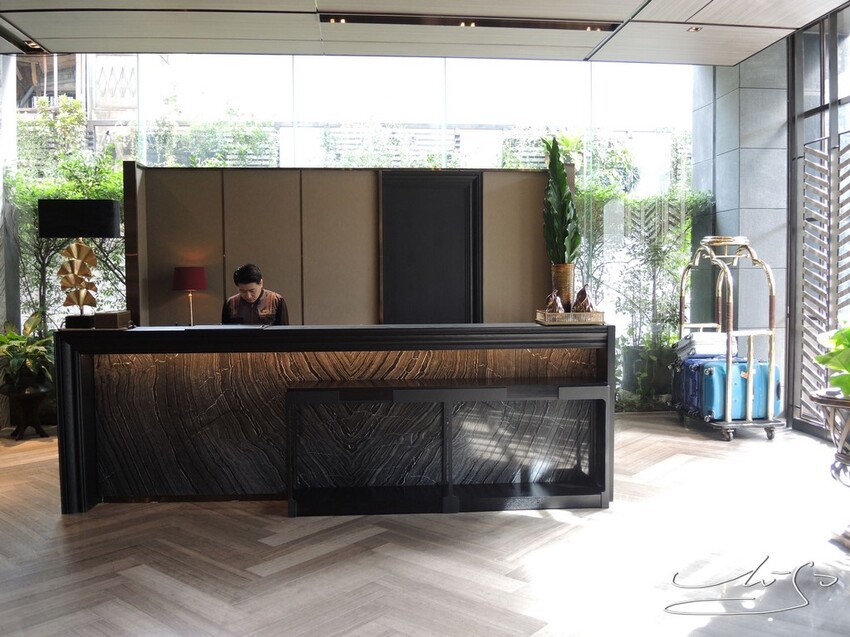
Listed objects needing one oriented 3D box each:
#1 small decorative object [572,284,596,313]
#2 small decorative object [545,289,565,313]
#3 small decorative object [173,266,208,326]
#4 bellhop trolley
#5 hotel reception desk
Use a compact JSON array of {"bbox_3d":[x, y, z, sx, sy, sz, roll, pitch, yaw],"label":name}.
[{"bbox_3d":[1.012,-0.096,4.361,0.152,0.233,0.140,-1,3,-3],"label":"small decorative object"},{"bbox_3d":[0.825,-0.081,4.362,0.132,0.206,0.125,-1,3,-3],"label":"small decorative object"},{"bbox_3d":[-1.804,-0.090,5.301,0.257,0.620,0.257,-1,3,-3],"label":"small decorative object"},{"bbox_3d":[2.736,0.149,6.337,0.610,1.780,1.040,-1,3,-6],"label":"bellhop trolley"},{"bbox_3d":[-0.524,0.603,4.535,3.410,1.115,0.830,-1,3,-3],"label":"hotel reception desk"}]

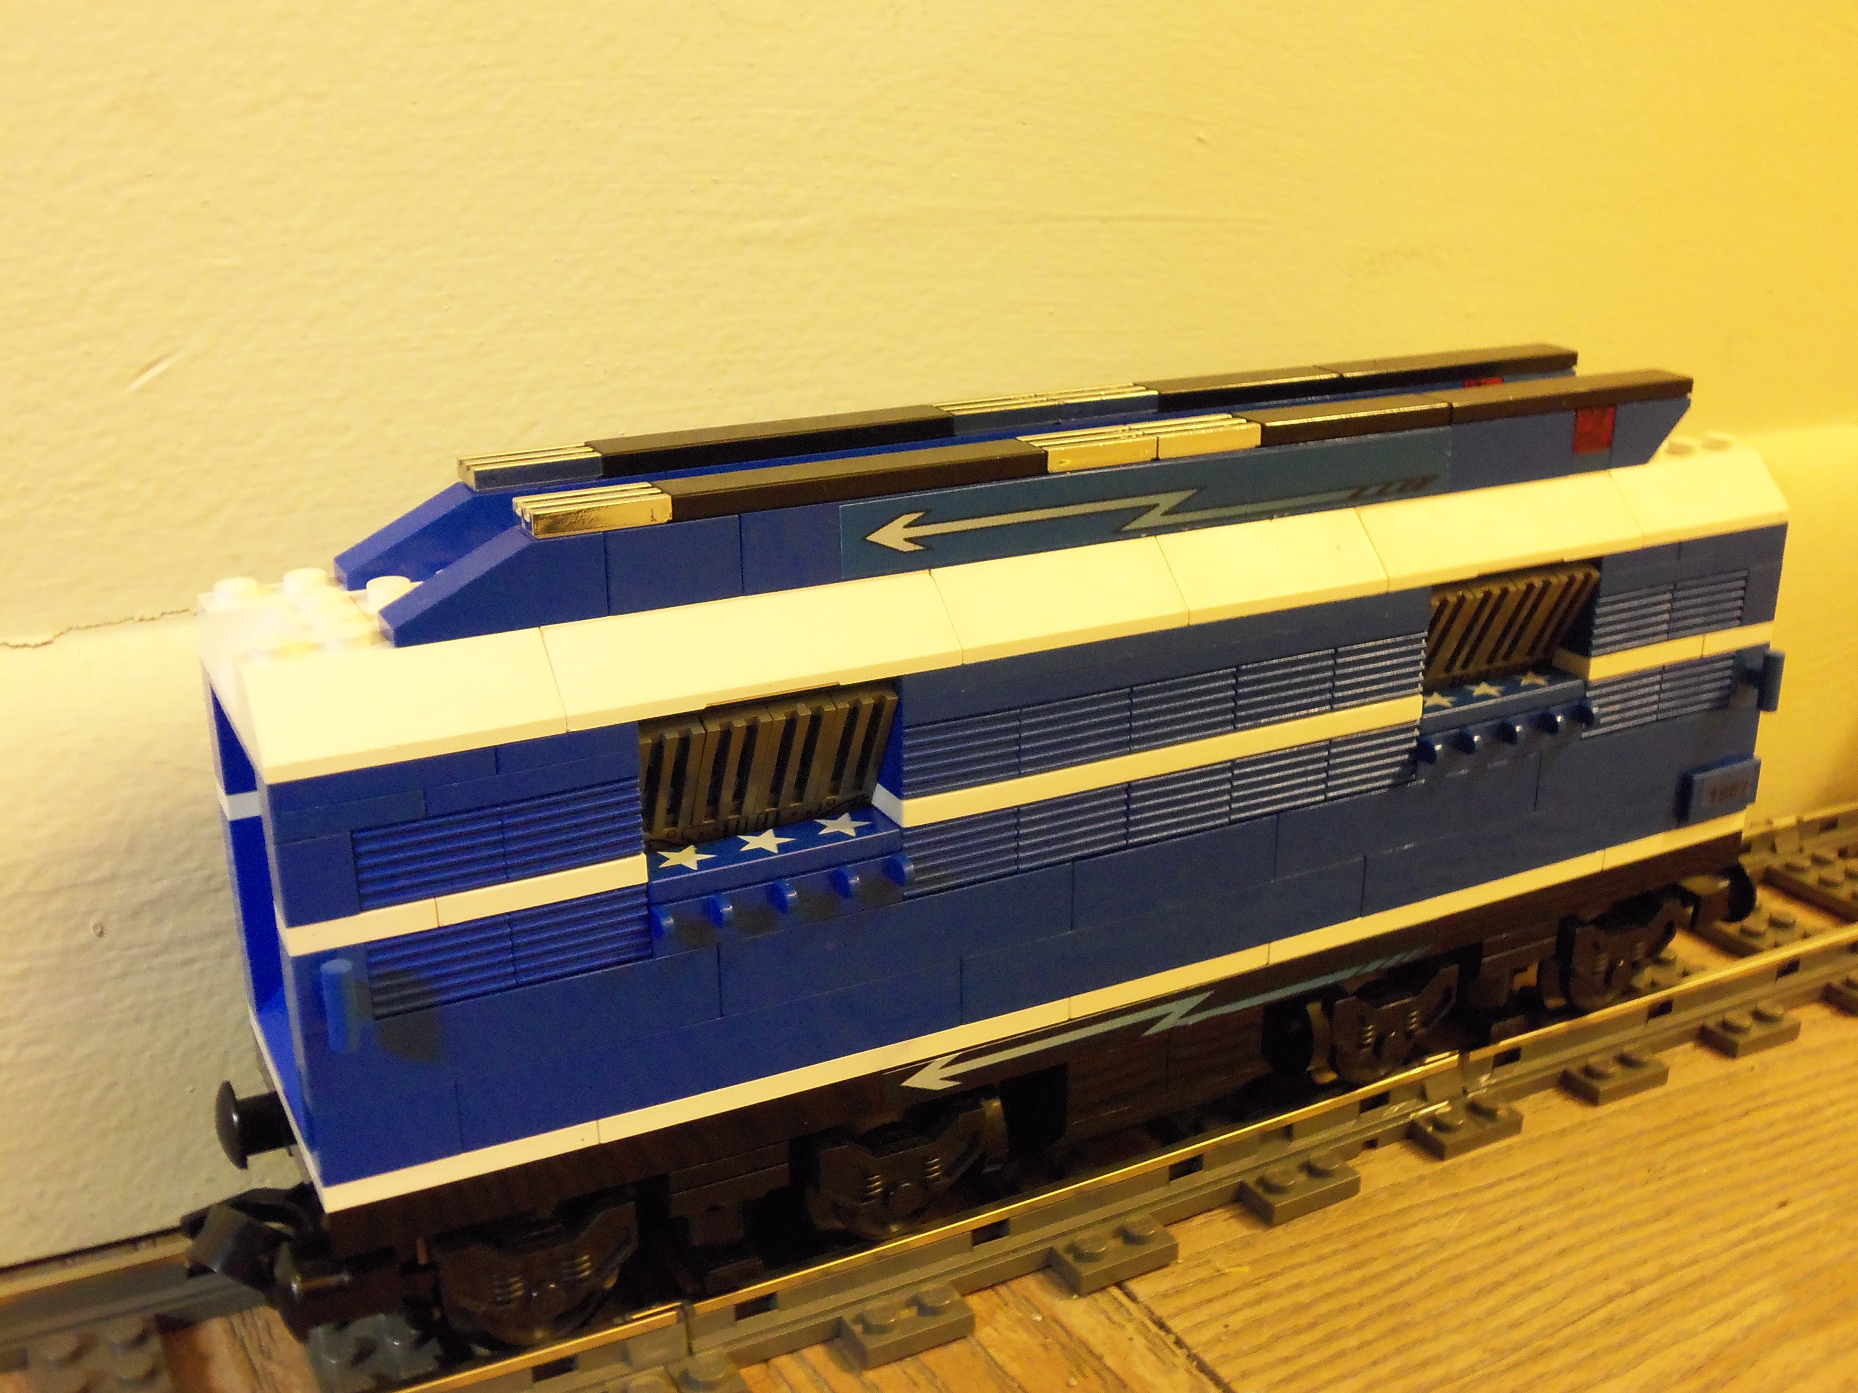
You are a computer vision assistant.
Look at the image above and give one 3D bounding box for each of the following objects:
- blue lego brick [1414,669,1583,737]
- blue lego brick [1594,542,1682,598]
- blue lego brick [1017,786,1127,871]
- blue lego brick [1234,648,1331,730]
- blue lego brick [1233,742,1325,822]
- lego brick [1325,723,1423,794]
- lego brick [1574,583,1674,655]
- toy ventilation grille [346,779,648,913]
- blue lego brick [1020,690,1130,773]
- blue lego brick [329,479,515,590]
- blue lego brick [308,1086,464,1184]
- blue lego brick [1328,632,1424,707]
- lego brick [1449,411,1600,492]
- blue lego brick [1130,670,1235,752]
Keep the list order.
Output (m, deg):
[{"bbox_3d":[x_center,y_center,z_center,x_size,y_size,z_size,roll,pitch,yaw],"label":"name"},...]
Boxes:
[{"bbox_3d":[0.080,0.001,0.283,0.032,0.003,0.008,-10,22,-26],"label":"blue lego brick"},{"bbox_3d":[0.099,-0.019,0.285,0.016,0.006,0.008,-10,22,-26],"label":"blue lego brick"},{"bbox_3d":[0.016,0.015,0.252,0.016,0.010,0.008,-10,22,-26],"label":"blue lego brick"},{"bbox_3d":[0.044,-0.002,0.260,0.016,0.010,0.008,-10,22,-26],"label":"blue lego brick"},{"bbox_3d":[0.044,0.010,0.266,0.016,0.010,0.008,-10,22,-26],"label":"blue lego brick"},{"bbox_3d":[0.058,0.007,0.273,0.016,0.010,0.008,-10,22,-26],"label":"lego brick"},{"bbox_3d":[0.099,-0.012,0.288,0.016,0.010,0.008,-10,22,-26],"label":"lego brick"},{"bbox_3d":[-0.047,0.015,0.216,0.032,0.010,0.008,-10,22,-26],"label":"toy ventilation grille"},{"bbox_3d":[0.016,0.003,0.248,0.016,0.010,0.008,-10,22,-26],"label":"blue lego brick"},{"bbox_3d":[-0.058,-0.020,0.236,0.024,0.010,0.008,-10,22,-26],"label":"blue lego brick"},{"bbox_3d":[-0.061,0.047,0.221,0.016,0.010,0.008,-10,22,-26],"label":"blue lego brick"},{"bbox_3d":[0.058,-0.005,0.268,0.016,0.010,0.008,-10,22,-26],"label":"blue lego brick"},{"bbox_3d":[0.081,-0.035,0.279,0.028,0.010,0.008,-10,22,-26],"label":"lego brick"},{"bbox_3d":[0.030,0.001,0.255,0.016,0.010,0.008,-10,22,-26],"label":"blue lego brick"}]

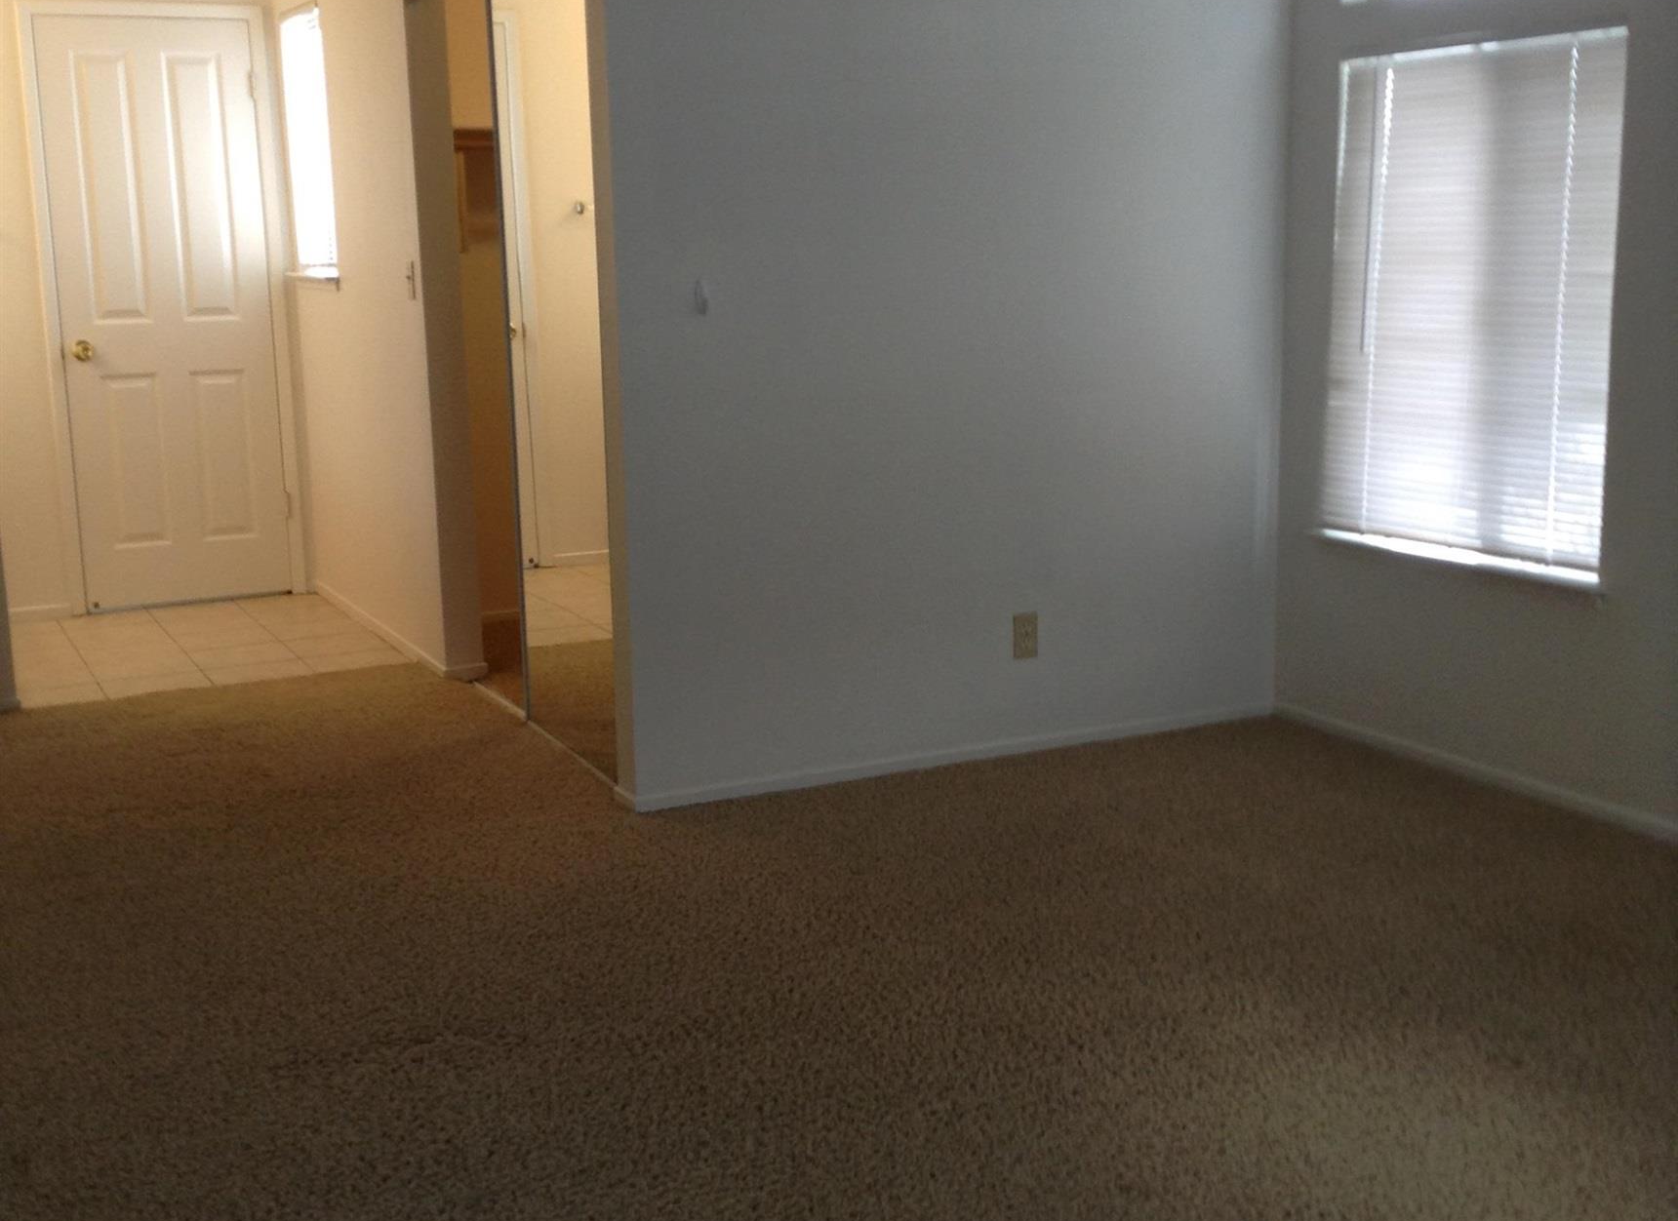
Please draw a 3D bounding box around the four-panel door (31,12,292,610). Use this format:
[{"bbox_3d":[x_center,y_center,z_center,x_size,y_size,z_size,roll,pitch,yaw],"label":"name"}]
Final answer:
[{"bbox_3d":[-2.363,-1.033,7.535,0.720,2.040,0.050,-6,12,-25],"label":"four-panel door"}]

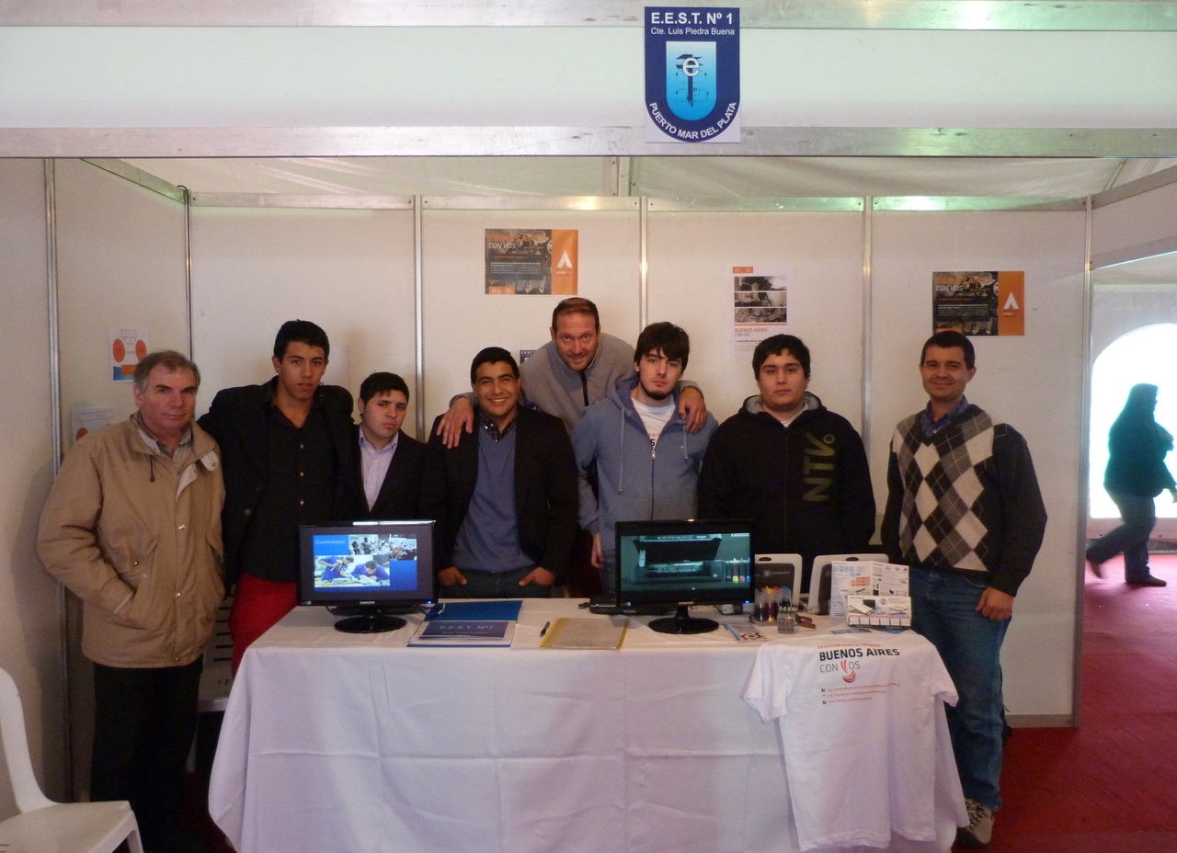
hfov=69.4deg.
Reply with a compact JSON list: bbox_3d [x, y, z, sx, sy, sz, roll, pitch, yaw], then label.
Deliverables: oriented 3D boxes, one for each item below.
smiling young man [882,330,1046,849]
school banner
[{"bbox_3d":[1.291,0.554,2.940,0.480,1.759,0.320,2,4,36],"label":"smiling young man"},{"bbox_3d":[0.228,-0.771,1.865,0.210,0.297,0.010,0,3,-1],"label":"school banner"}]

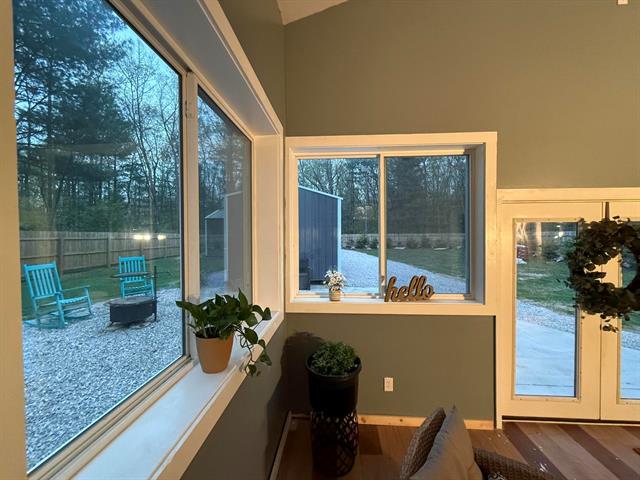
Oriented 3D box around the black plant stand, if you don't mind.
[{"bbox_3d":[0.109,1.335,2.023,0.410,0.740,0.410,0,1,4],"label":"black plant stand"}]

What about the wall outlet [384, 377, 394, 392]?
[{"bbox_3d":[0.630,1.322,2.356,0.077,0.121,0.012,0,1,4],"label":"wall outlet"}]

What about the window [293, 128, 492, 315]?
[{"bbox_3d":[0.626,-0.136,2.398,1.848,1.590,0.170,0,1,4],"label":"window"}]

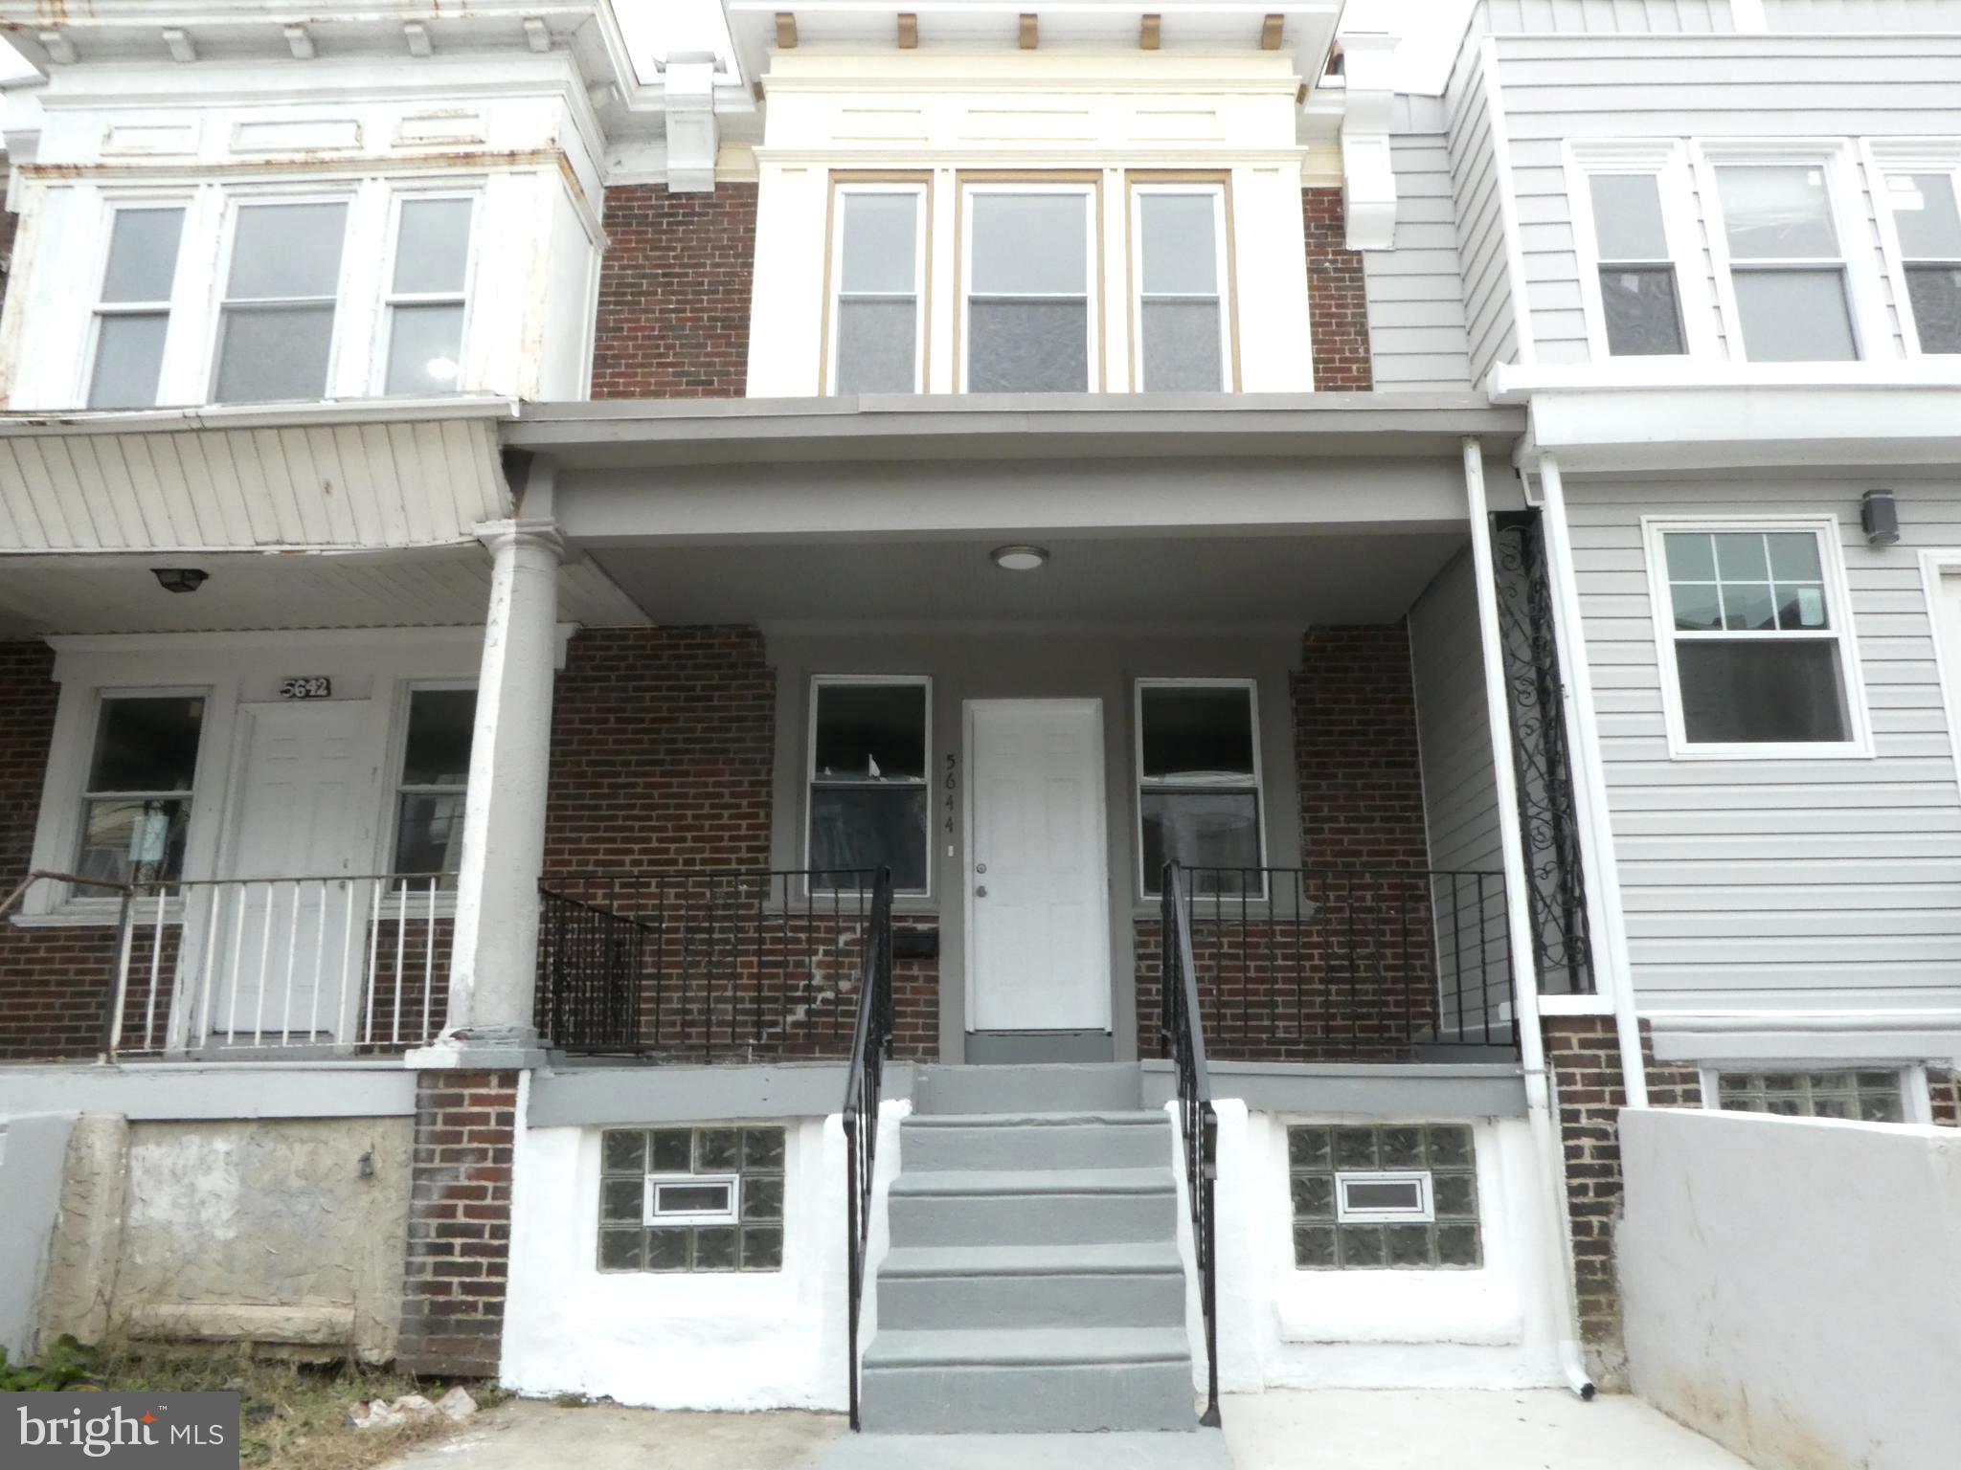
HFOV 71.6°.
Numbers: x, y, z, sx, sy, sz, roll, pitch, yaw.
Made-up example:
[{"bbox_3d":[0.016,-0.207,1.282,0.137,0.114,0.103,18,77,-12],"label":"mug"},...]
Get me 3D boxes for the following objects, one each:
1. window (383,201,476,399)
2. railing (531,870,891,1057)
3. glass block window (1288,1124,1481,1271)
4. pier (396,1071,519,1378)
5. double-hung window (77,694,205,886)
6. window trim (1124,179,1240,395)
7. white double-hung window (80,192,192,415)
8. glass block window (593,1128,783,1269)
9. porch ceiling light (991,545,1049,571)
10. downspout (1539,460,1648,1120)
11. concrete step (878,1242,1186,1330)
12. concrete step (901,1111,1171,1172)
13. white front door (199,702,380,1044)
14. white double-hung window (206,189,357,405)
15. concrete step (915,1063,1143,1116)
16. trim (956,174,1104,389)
[{"bbox_3d":[-3.320,-2.642,8.184,0.536,1.443,0.100,-1,-14,-1],"label":"window"},{"bbox_3d":[-1.220,1.024,6.060,1.541,0.817,0.050,-1,-14,-1],"label":"railing"},{"bbox_3d":[1.656,1.899,5.603,0.759,0.569,0.090,0,-14,0],"label":"glass block window"},{"bbox_3d":[-2.111,2.008,5.687,0.418,1.165,0.420,-1,-13,0],"label":"pier"},{"bbox_3d":[-5.349,0.351,8.646,0.680,1.300,0.100,0,-13,0],"label":"double-hung window"},{"bbox_3d":[1.234,-2.728,8.247,0.656,1.588,0.120,-1,-14,-1],"label":"window trim"},{"bbox_3d":[-5.407,-2.758,8.725,0.555,1.560,0.120,-1,-13,3],"label":"white double-hung window"},{"bbox_3d":[-1.213,1.962,5.757,0.785,0.585,0.100,-1,-13,0],"label":"glass block window"},{"bbox_3d":[0.219,-0.981,7.612,0.325,0.060,0.325,-1,-13,0],"label":"porch ceiling light"},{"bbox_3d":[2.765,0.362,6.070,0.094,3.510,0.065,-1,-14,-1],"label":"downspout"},{"bbox_3d":[0.175,1.941,4.763,1.052,0.223,0.290,0,-14,0],"label":"concrete step"},{"bbox_3d":[0.215,1.608,5.379,1.046,0.209,0.290,0,-14,0],"label":"concrete step"},{"bbox_3d":[-4.271,0.808,8.376,0.813,2.116,0.120,-1,-14,-1],"label":"white front door"},{"bbox_3d":[-4.446,-2.770,8.679,0.820,1.560,0.120,-1,-13,3],"label":"white double-hung window"},{"bbox_3d":[0.203,1.492,5.781,0.945,0.200,0.280,-1,-13,0],"label":"concrete step"},{"bbox_3d":[0.303,-2.690,8.276,0.914,1.660,0.120,0,-14,0],"label":"trim"}]

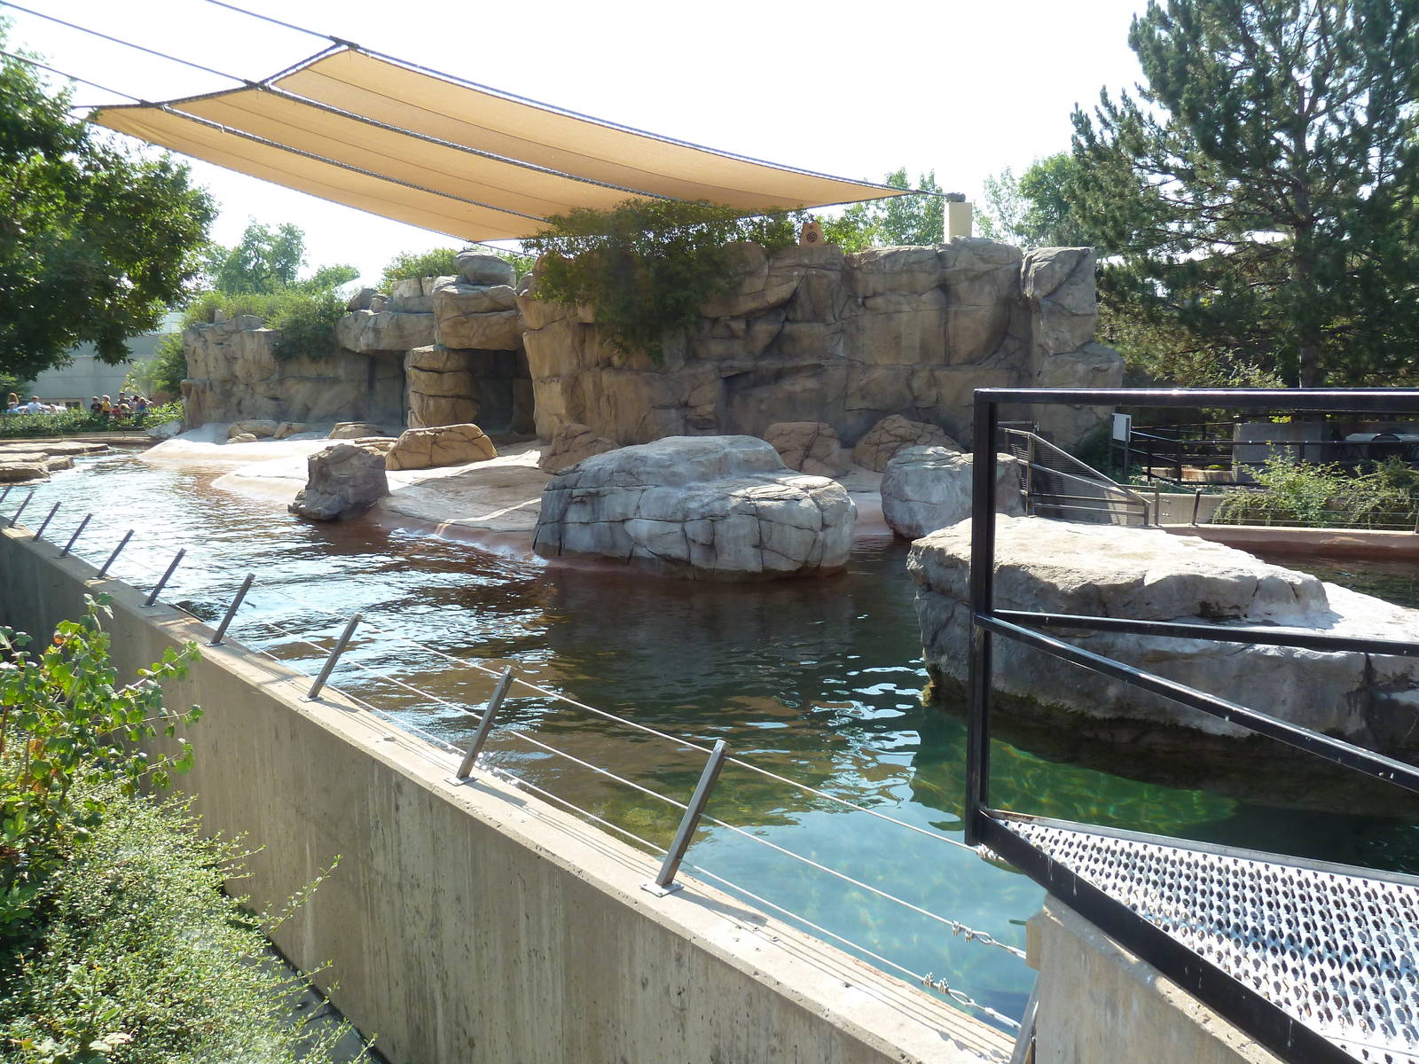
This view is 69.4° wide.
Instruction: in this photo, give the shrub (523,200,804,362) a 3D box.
[{"bbox_3d":[-0.803,-4.642,19.400,5.200,3.000,2.300,-1,8,-2],"label":"shrub"}]

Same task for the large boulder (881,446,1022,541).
[{"bbox_3d":[3.085,-0.545,13.053,1.720,1.080,1.450,-2,8,-10],"label":"large boulder"}]

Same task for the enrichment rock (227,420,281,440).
[{"bbox_3d":[-13.777,-3.126,31.000,1.500,0.620,1.100,-3,8,-15],"label":"enrichment rock"}]

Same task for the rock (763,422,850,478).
[{"bbox_3d":[1.513,-1.309,16.300,1.380,0.900,1.050,0,8,3],"label":"rock"}]

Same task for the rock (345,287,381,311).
[{"bbox_3d":[-9.245,-6.226,27.391,0.920,0.670,0.700,-2,8,-10],"label":"rock"}]

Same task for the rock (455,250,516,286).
[{"bbox_3d":[-4.981,-5.885,23.000,1.300,0.800,1.000,-2,8,-7],"label":"rock"}]

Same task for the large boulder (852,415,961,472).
[{"bbox_3d":[3.563,-1.633,18.557,1.950,0.940,1.500,-1,8,0],"label":"large boulder"}]

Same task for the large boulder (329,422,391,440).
[{"bbox_3d":[-9.003,-2.596,26.378,1.600,0.450,1.100,-1,8,0],"label":"large boulder"}]

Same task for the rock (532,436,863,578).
[{"bbox_3d":[-0.124,-0.354,11.106,3.200,1.310,2.300,2,8,20],"label":"rock"}]

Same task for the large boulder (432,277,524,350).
[{"bbox_3d":[-5.651,-5.338,24.996,2.200,1.720,1.900,-1,8,-5],"label":"large boulder"}]

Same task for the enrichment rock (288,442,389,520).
[{"bbox_3d":[-5.583,-0.779,15.429,1.420,1.060,1.250,-3,8,-15],"label":"enrichment rock"}]

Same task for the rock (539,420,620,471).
[{"bbox_3d":[-2.135,-1.404,16.700,1.250,0.780,1.000,-1,8,-4],"label":"rock"}]

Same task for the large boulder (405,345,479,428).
[{"bbox_3d":[-6.087,-3.304,23.500,1.600,1.950,1.500,-2,8,-9],"label":"large boulder"}]

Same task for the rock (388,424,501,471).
[{"bbox_3d":[-4.621,-1.497,17.800,1.850,0.780,1.000,-2,8,-9],"label":"rock"}]

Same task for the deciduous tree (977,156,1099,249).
[{"bbox_3d":[12.102,-8.359,37.227,5.200,10.500,5.200,-1,8,0],"label":"deciduous tree"}]

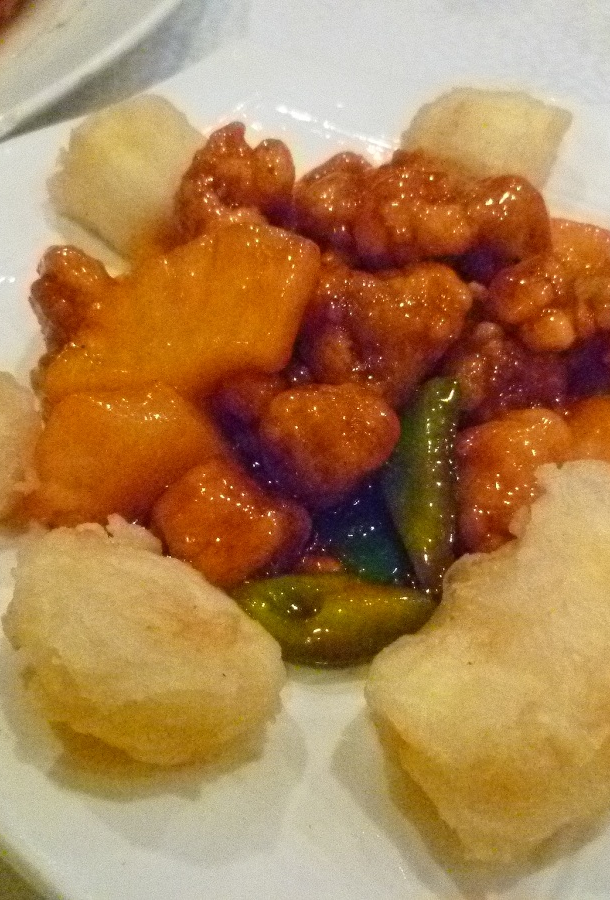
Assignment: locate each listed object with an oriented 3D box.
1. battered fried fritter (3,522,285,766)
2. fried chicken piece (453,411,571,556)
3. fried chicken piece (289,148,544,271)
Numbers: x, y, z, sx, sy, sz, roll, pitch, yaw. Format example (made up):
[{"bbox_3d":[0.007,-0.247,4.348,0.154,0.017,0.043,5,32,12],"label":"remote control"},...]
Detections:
[{"bbox_3d":[-0.037,0.043,0.224,0.069,0.031,0.048,28,57,18],"label":"battered fried fritter"},{"bbox_3d":[0.057,0.009,0.257,0.028,0.032,0.038,26,56,16],"label":"fried chicken piece"},{"bbox_3d":[0.037,-0.077,0.317,0.084,0.034,0.033,9,53,5],"label":"fried chicken piece"}]

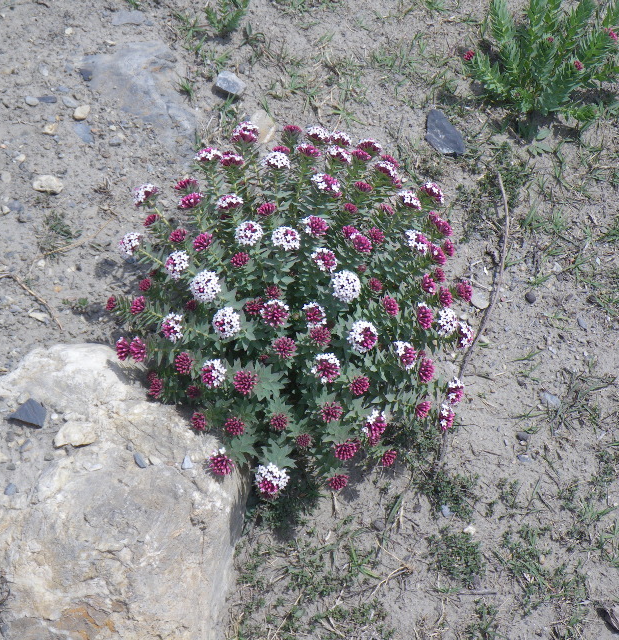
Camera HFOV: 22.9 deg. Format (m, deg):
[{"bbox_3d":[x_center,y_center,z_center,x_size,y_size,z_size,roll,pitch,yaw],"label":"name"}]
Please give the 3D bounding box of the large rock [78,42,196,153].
[{"bbox_3d":[-0.239,-0.307,2.201,0.132,0.070,0.236,-16,56,-11],"label":"large rock"}]

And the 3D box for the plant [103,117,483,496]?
[{"bbox_3d":[-0.020,-0.034,1.811,0.436,0.270,0.498,0,54,0],"label":"plant"}]

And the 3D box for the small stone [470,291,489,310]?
[{"bbox_3d":[0.220,-0.025,1.967,0.028,0.014,0.019,34,61,22],"label":"small stone"}]

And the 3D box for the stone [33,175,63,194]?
[{"bbox_3d":[-0.355,-0.184,2.081,0.040,0.026,0.028,11,55,8],"label":"stone"}]

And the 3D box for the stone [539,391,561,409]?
[{"bbox_3d":[0.296,0.097,1.880,0.032,0.012,0.012,31,60,21],"label":"stone"}]

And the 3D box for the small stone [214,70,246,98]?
[{"bbox_3d":[-0.111,-0.339,2.192,0.045,0.030,0.035,12,55,9],"label":"small stone"}]

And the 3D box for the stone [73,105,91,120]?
[{"bbox_3d":[-0.321,-0.293,2.161,0.025,0.018,0.021,-15,55,-11],"label":"stone"}]

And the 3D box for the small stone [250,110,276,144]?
[{"bbox_3d":[-0.064,-0.271,2.144,0.037,0.025,0.059,-4,54,-3],"label":"small stone"}]

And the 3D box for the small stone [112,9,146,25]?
[{"bbox_3d":[-0.268,-0.450,2.276,0.051,0.018,0.026,1,54,0],"label":"small stone"}]

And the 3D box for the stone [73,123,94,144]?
[{"bbox_3d":[-0.312,-0.262,2.139,0.019,0.016,0.044,-29,59,-19],"label":"stone"}]

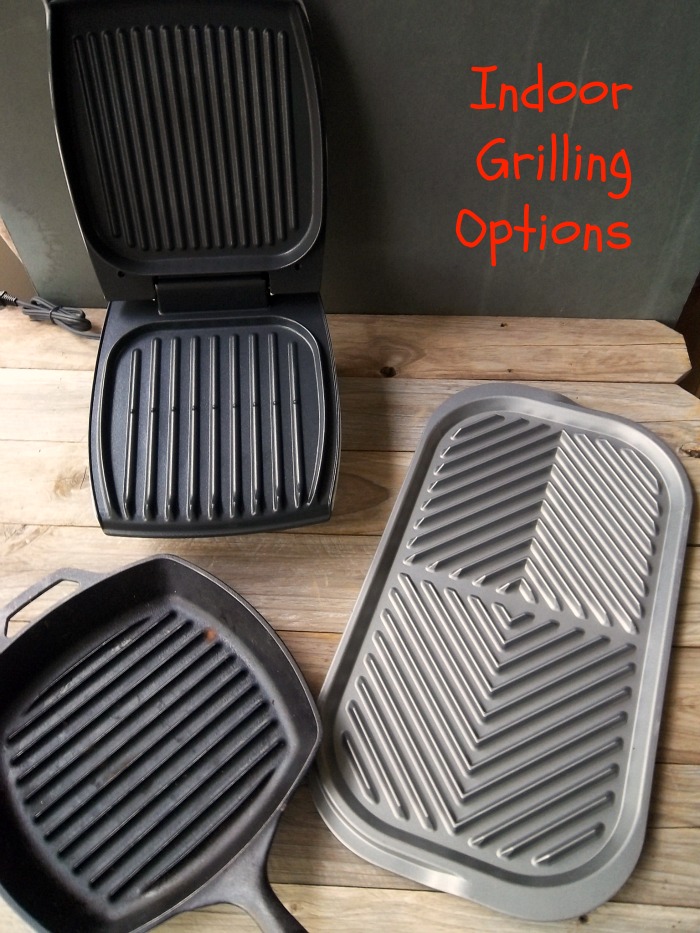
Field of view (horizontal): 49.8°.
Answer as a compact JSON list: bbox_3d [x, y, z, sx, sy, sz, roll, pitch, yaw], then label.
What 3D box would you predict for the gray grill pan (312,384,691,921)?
[{"bbox_3d":[0.148,0.120,0.675,0.267,0.020,0.484,16,58,13],"label":"gray grill pan"}]

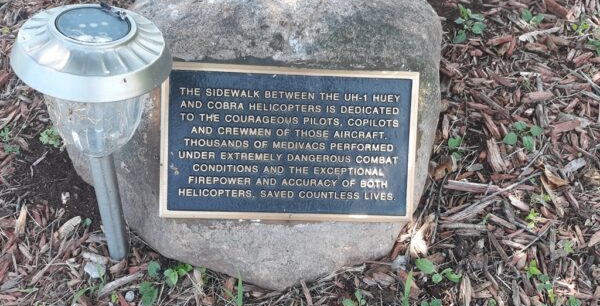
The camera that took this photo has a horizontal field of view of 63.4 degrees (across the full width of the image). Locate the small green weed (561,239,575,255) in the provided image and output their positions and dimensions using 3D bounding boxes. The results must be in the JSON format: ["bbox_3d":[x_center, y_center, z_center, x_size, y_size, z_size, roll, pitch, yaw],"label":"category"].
[{"bbox_3d":[0.395,0.138,0.717,0.021,0.014,0.025,8,49,0],"label":"small green weed"}]

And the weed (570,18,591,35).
[{"bbox_3d":[0.642,-0.289,1.111,0.046,0.027,0.044,8,49,0],"label":"weed"}]

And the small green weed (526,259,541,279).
[{"bbox_3d":[0.281,0.139,0.585,0.016,0.014,0.018,6,45,0],"label":"small green weed"}]

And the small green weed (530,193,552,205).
[{"bbox_3d":[0.385,0.072,0.773,0.035,0.013,0.020,8,49,0],"label":"small green weed"}]

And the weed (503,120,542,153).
[{"bbox_3d":[0.343,-0.025,0.747,0.059,0.023,0.047,6,45,0],"label":"weed"}]

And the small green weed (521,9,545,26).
[{"bbox_3d":[0.534,-0.311,1.115,0.055,0.030,0.050,8,49,0],"label":"small green weed"}]

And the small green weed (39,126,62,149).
[{"bbox_3d":[-0.351,-0.022,0.683,0.032,0.013,0.030,6,45,0],"label":"small green weed"}]

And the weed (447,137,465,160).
[{"bbox_3d":[0.264,-0.008,0.822,0.030,0.024,0.045,8,49,0],"label":"weed"}]

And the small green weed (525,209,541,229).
[{"bbox_3d":[0.356,0.100,0.743,0.025,0.018,0.033,8,49,0],"label":"small green weed"}]

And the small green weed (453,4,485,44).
[{"bbox_3d":[0.334,-0.255,0.956,0.064,0.047,0.064,6,45,0],"label":"small green weed"}]

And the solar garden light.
[{"bbox_3d":[-0.185,0.016,0.465,0.122,0.295,0.122,10,43,-5],"label":"solar garden light"}]

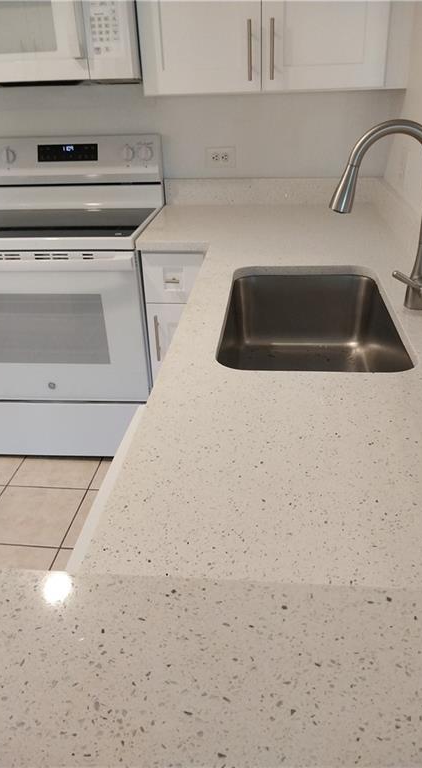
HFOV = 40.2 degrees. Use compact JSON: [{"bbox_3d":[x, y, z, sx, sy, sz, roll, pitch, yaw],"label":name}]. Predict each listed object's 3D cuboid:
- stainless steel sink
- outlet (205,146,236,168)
[{"bbox_3d":[0.233,-0.064,1.400,0.396,0.225,0.671,1,28,6],"label":"stainless steel sink"},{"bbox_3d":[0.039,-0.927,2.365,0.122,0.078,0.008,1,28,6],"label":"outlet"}]

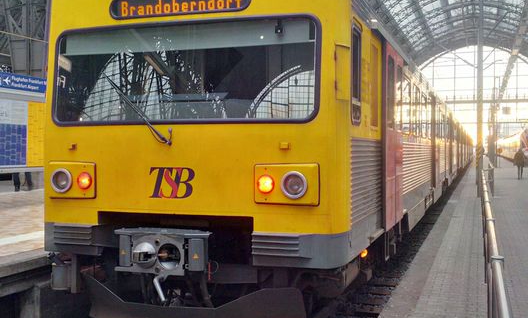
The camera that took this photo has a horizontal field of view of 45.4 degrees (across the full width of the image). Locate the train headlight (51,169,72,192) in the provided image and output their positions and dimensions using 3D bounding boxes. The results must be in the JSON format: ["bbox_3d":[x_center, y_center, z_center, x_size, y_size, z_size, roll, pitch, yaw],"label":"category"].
[{"bbox_3d":[-1.796,0.193,5.600,0.225,0.230,0.100,1,1,19],"label":"train headlight"}]

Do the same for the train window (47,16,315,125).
[{"bbox_3d":[-0.731,-0.724,5.378,2.470,0.870,0.110,1,-4,19],"label":"train window"}]

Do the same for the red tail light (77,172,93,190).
[{"bbox_3d":[-1.571,0.190,5.523,0.150,0.155,0.070,1,1,19],"label":"red tail light"}]

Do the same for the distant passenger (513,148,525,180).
[{"bbox_3d":[12.780,0.236,31.600,0.550,1.660,0.380,1,1,19],"label":"distant passenger"}]

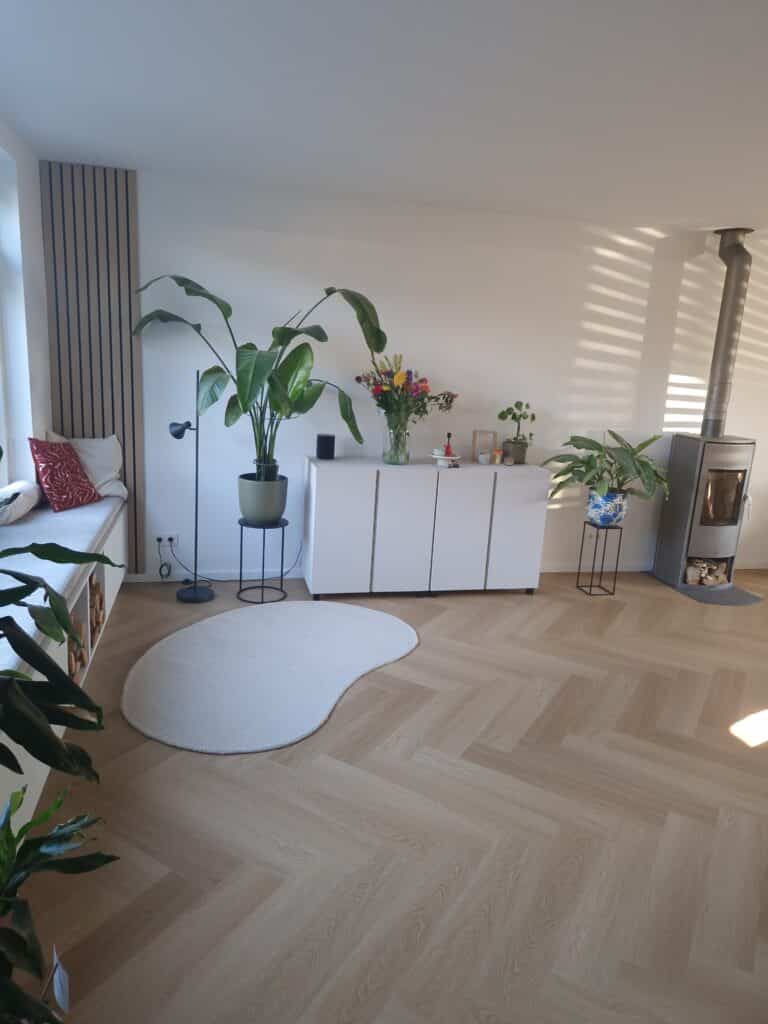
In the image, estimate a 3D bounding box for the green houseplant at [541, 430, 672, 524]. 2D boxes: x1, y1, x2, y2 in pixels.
[{"bbox_3d":[1.541,-0.219,4.733,0.800,0.663,0.720,0,13,-14],"label":"green houseplant"}]

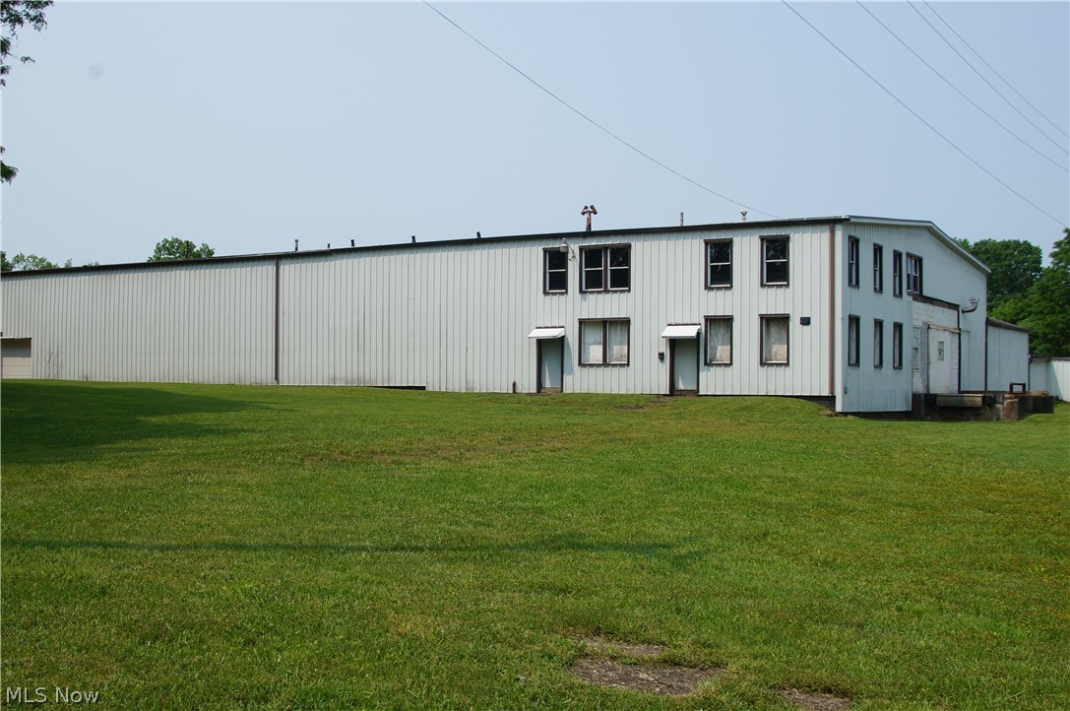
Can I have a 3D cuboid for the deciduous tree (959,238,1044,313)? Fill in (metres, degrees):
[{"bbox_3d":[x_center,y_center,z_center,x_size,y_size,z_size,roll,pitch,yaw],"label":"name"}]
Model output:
[{"bbox_3d":[35.300,-2.500,95.000,7.800,12.800,7.400,0,-1,20],"label":"deciduous tree"}]

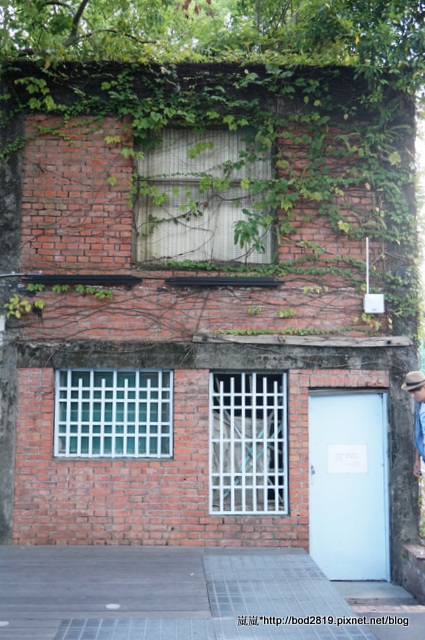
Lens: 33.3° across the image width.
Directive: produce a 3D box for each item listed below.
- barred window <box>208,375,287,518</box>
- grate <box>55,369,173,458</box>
[{"bbox_3d":[0.377,1.270,7.373,0.798,1.457,0.090,0,-5,-2],"label":"barred window"},{"bbox_3d":[-1.007,0.962,7.333,1.210,0.899,0.070,0,-5,-2],"label":"grate"}]

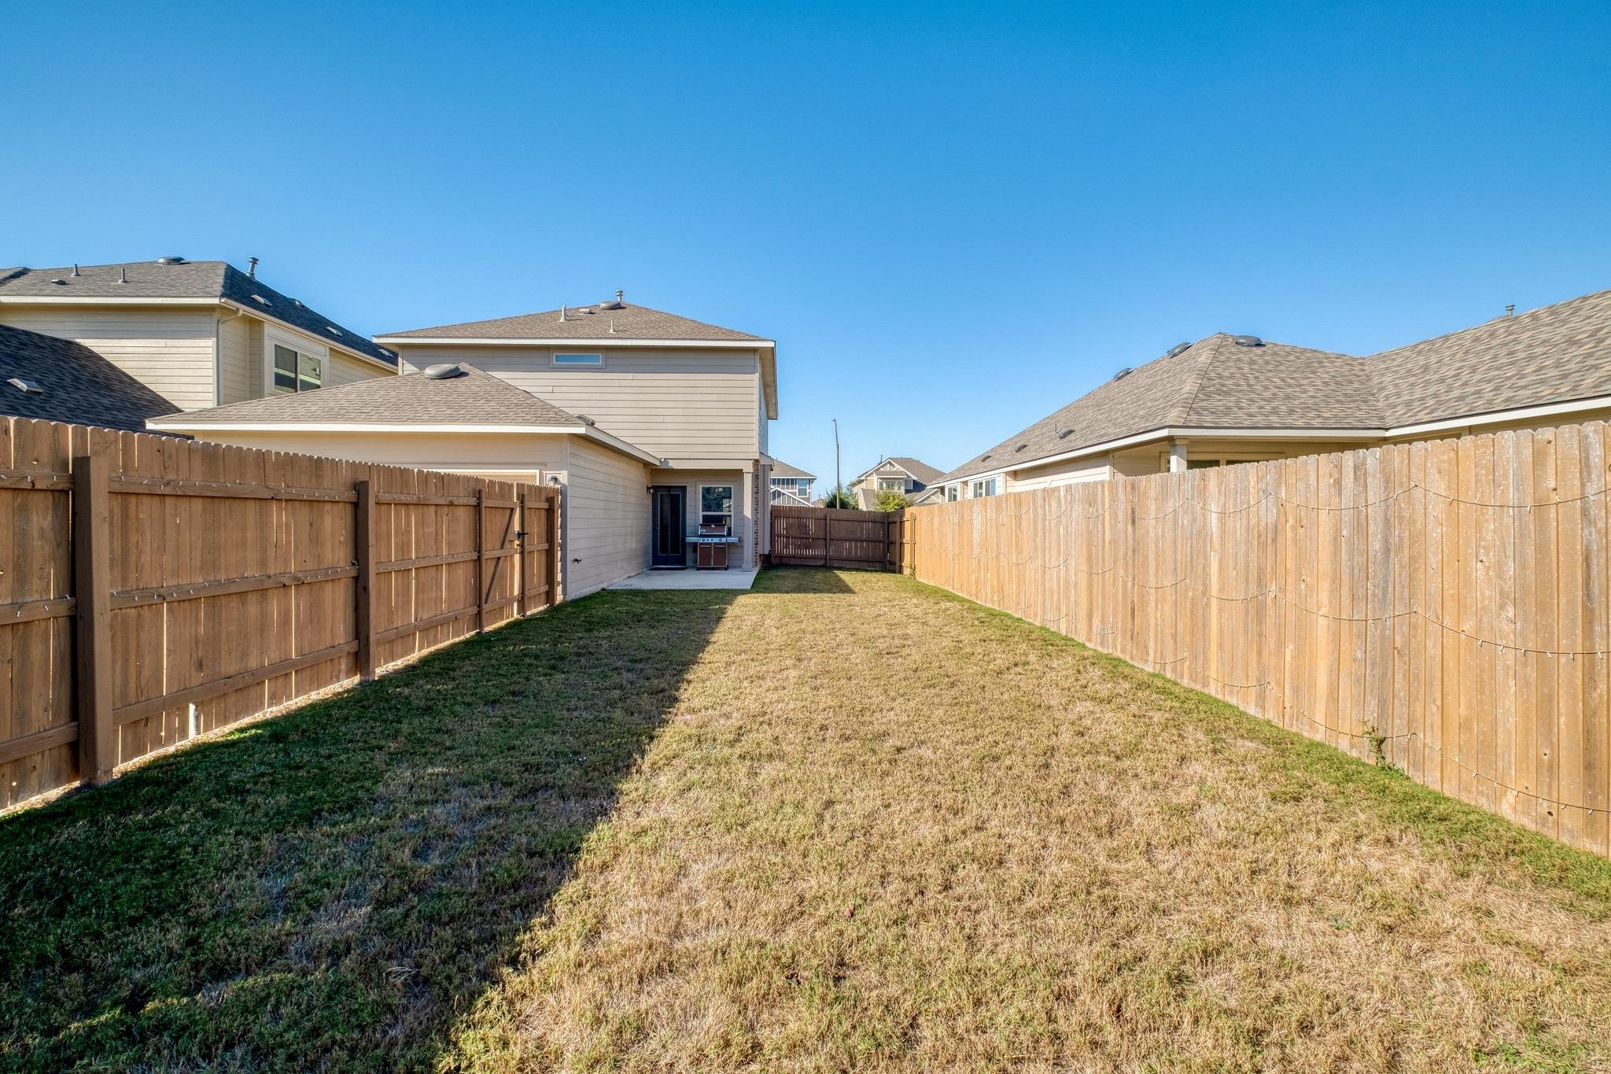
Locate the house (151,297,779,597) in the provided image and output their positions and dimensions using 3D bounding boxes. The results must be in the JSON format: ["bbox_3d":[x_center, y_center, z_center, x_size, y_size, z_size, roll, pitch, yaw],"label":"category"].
[{"bbox_3d":[-5.521,-3.171,18.935,9.450,8.050,17.250,0,1,-2],"label":"house"}]

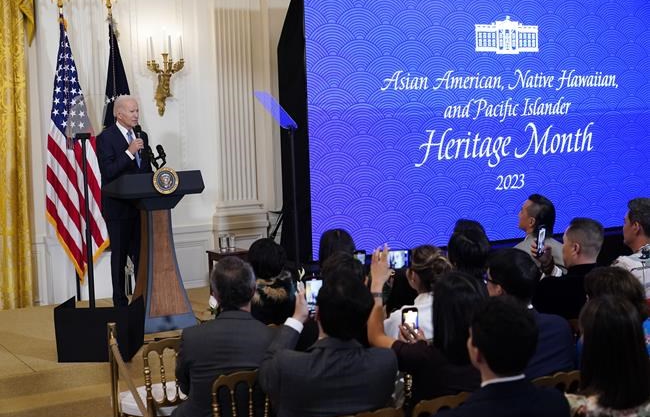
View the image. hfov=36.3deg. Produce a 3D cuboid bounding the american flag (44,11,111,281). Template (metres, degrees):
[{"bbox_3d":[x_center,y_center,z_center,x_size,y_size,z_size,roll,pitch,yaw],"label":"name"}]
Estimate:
[{"bbox_3d":[-2.267,-0.556,9.056,0.540,2.400,0.290,-4,5,-32],"label":"american flag"}]

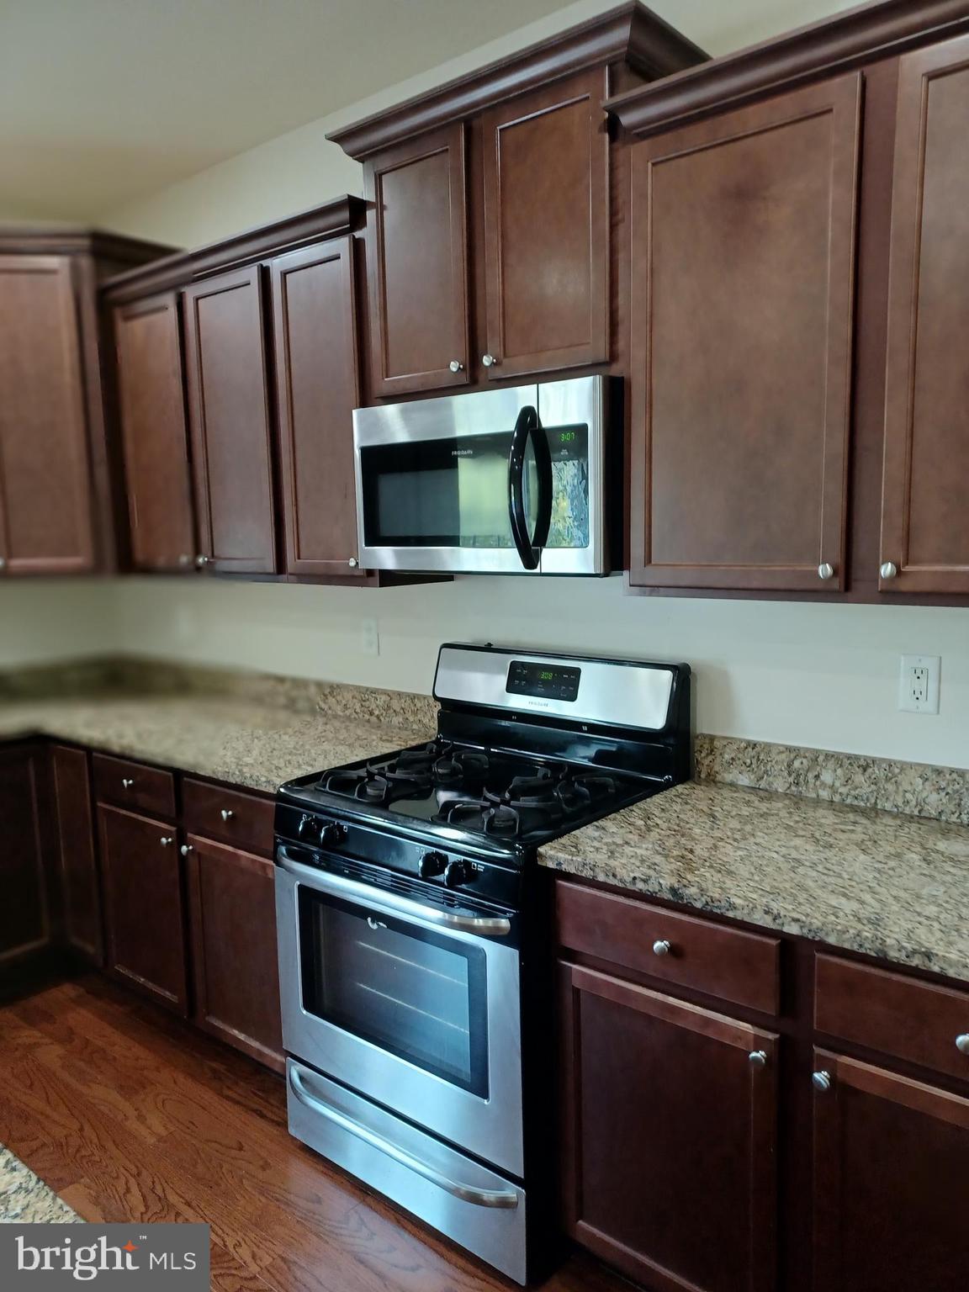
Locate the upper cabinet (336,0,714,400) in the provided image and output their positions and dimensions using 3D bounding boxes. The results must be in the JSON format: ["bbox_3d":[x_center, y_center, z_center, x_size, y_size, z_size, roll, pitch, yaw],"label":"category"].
[{"bbox_3d":[0.072,-0.926,2.221,0.890,0.674,0.369,5,9,40],"label":"upper cabinet"}]

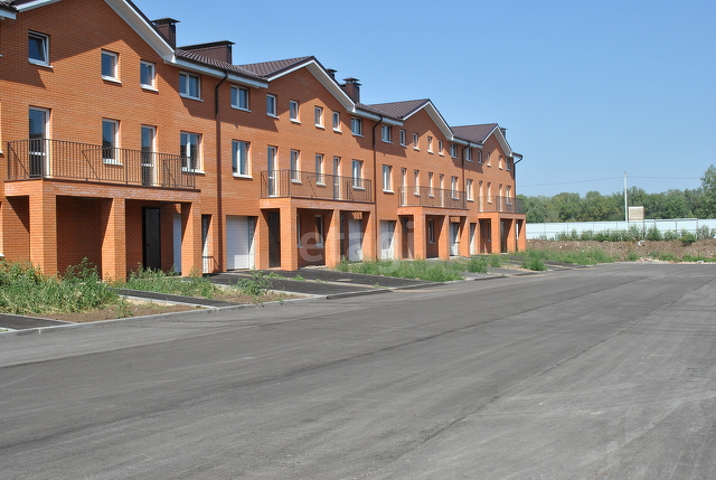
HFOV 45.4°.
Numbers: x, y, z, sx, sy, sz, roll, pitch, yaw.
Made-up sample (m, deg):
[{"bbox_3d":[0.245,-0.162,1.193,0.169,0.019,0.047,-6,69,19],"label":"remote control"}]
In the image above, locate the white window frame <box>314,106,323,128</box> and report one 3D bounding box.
[{"bbox_3d":[-1.934,-5.823,40.700,0.130,0.960,0.900,-1,0,27],"label":"white window frame"}]

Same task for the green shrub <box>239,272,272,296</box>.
[{"bbox_3d":[-3.135,1.330,26.200,0.800,0.760,0.900,-1,0,28],"label":"green shrub"}]

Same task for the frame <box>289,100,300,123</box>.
[{"bbox_3d":[-2.996,-5.998,40.061,0.120,0.970,0.900,-1,0,28],"label":"frame"}]

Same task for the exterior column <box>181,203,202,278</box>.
[{"bbox_3d":[-5.803,0.009,29.902,0.510,2.573,0.500,-1,0,27],"label":"exterior column"}]

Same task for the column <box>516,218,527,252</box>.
[{"bbox_3d":[12.763,-0.288,67.002,0.520,2.600,0.500,-1,0,28],"label":"column"}]

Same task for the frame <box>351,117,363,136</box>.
[{"bbox_3d":[-0.108,-5.946,45.139,0.120,0.966,1.280,-1,0,27],"label":"frame"}]

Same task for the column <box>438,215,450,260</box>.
[{"bbox_3d":[5.326,-0.138,52.498,0.510,2.623,0.510,-1,0,27],"label":"column"}]

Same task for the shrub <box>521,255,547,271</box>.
[{"bbox_3d":[9.307,1.190,45.300,1.100,0.850,1.250,-1,0,28],"label":"shrub"}]

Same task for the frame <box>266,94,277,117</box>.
[{"bbox_3d":[-3.866,-5.990,38.395,0.120,0.930,0.870,-1,0,28],"label":"frame"}]

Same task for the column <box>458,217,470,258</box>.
[{"bbox_3d":[6.864,-0.150,54.709,0.510,2.573,0.510,-1,0,27],"label":"column"}]

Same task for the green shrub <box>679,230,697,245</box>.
[{"bbox_3d":[26.177,-0.159,68.000,1.350,1.150,1.250,-1,0,27],"label":"green shrub"}]

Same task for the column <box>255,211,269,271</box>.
[{"bbox_3d":[-4.081,-0.020,36.332,0.300,2.530,0.680,-1,0,27],"label":"column"}]

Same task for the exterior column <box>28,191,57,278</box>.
[{"bbox_3d":[-8.951,0.001,24.505,0.510,2.533,0.510,-1,0,27],"label":"exterior column"}]

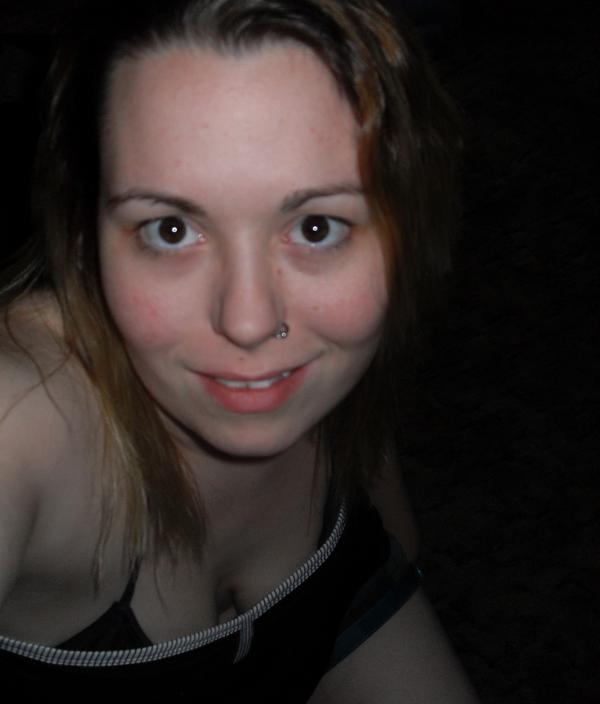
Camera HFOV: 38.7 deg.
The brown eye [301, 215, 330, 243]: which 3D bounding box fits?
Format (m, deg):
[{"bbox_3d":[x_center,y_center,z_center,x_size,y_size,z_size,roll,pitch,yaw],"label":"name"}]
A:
[{"bbox_3d":[0.007,-0.054,0.371,0.013,0.012,0.009,-2,13,-3],"label":"brown eye"}]

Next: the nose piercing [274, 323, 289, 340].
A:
[{"bbox_3d":[-0.008,-0.009,0.368,0.006,0.008,0.006,-5,14,-14],"label":"nose piercing"}]

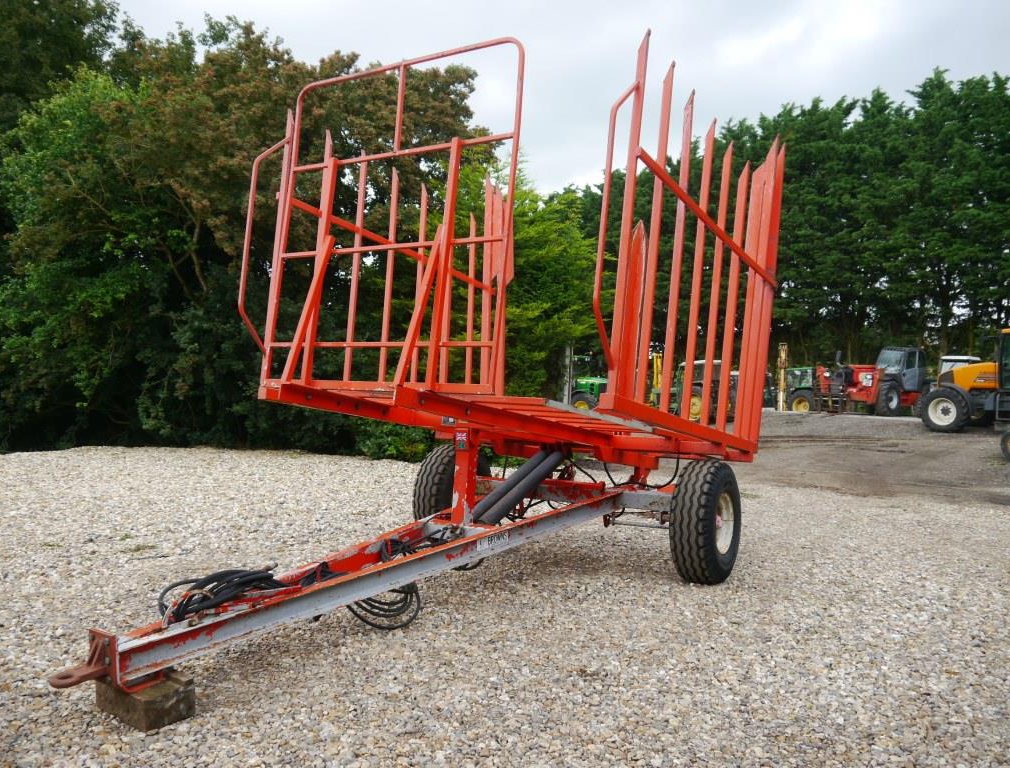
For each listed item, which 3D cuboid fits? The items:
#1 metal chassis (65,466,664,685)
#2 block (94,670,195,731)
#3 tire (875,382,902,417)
[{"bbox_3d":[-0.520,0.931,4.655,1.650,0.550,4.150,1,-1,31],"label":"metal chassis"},{"bbox_3d":[-1.404,1.224,3.242,0.360,0.125,0.230,1,-1,31],"label":"block"},{"bbox_3d":[13.576,0.538,29.300,1.240,1.240,0.440,2,-1,-38],"label":"tire"}]

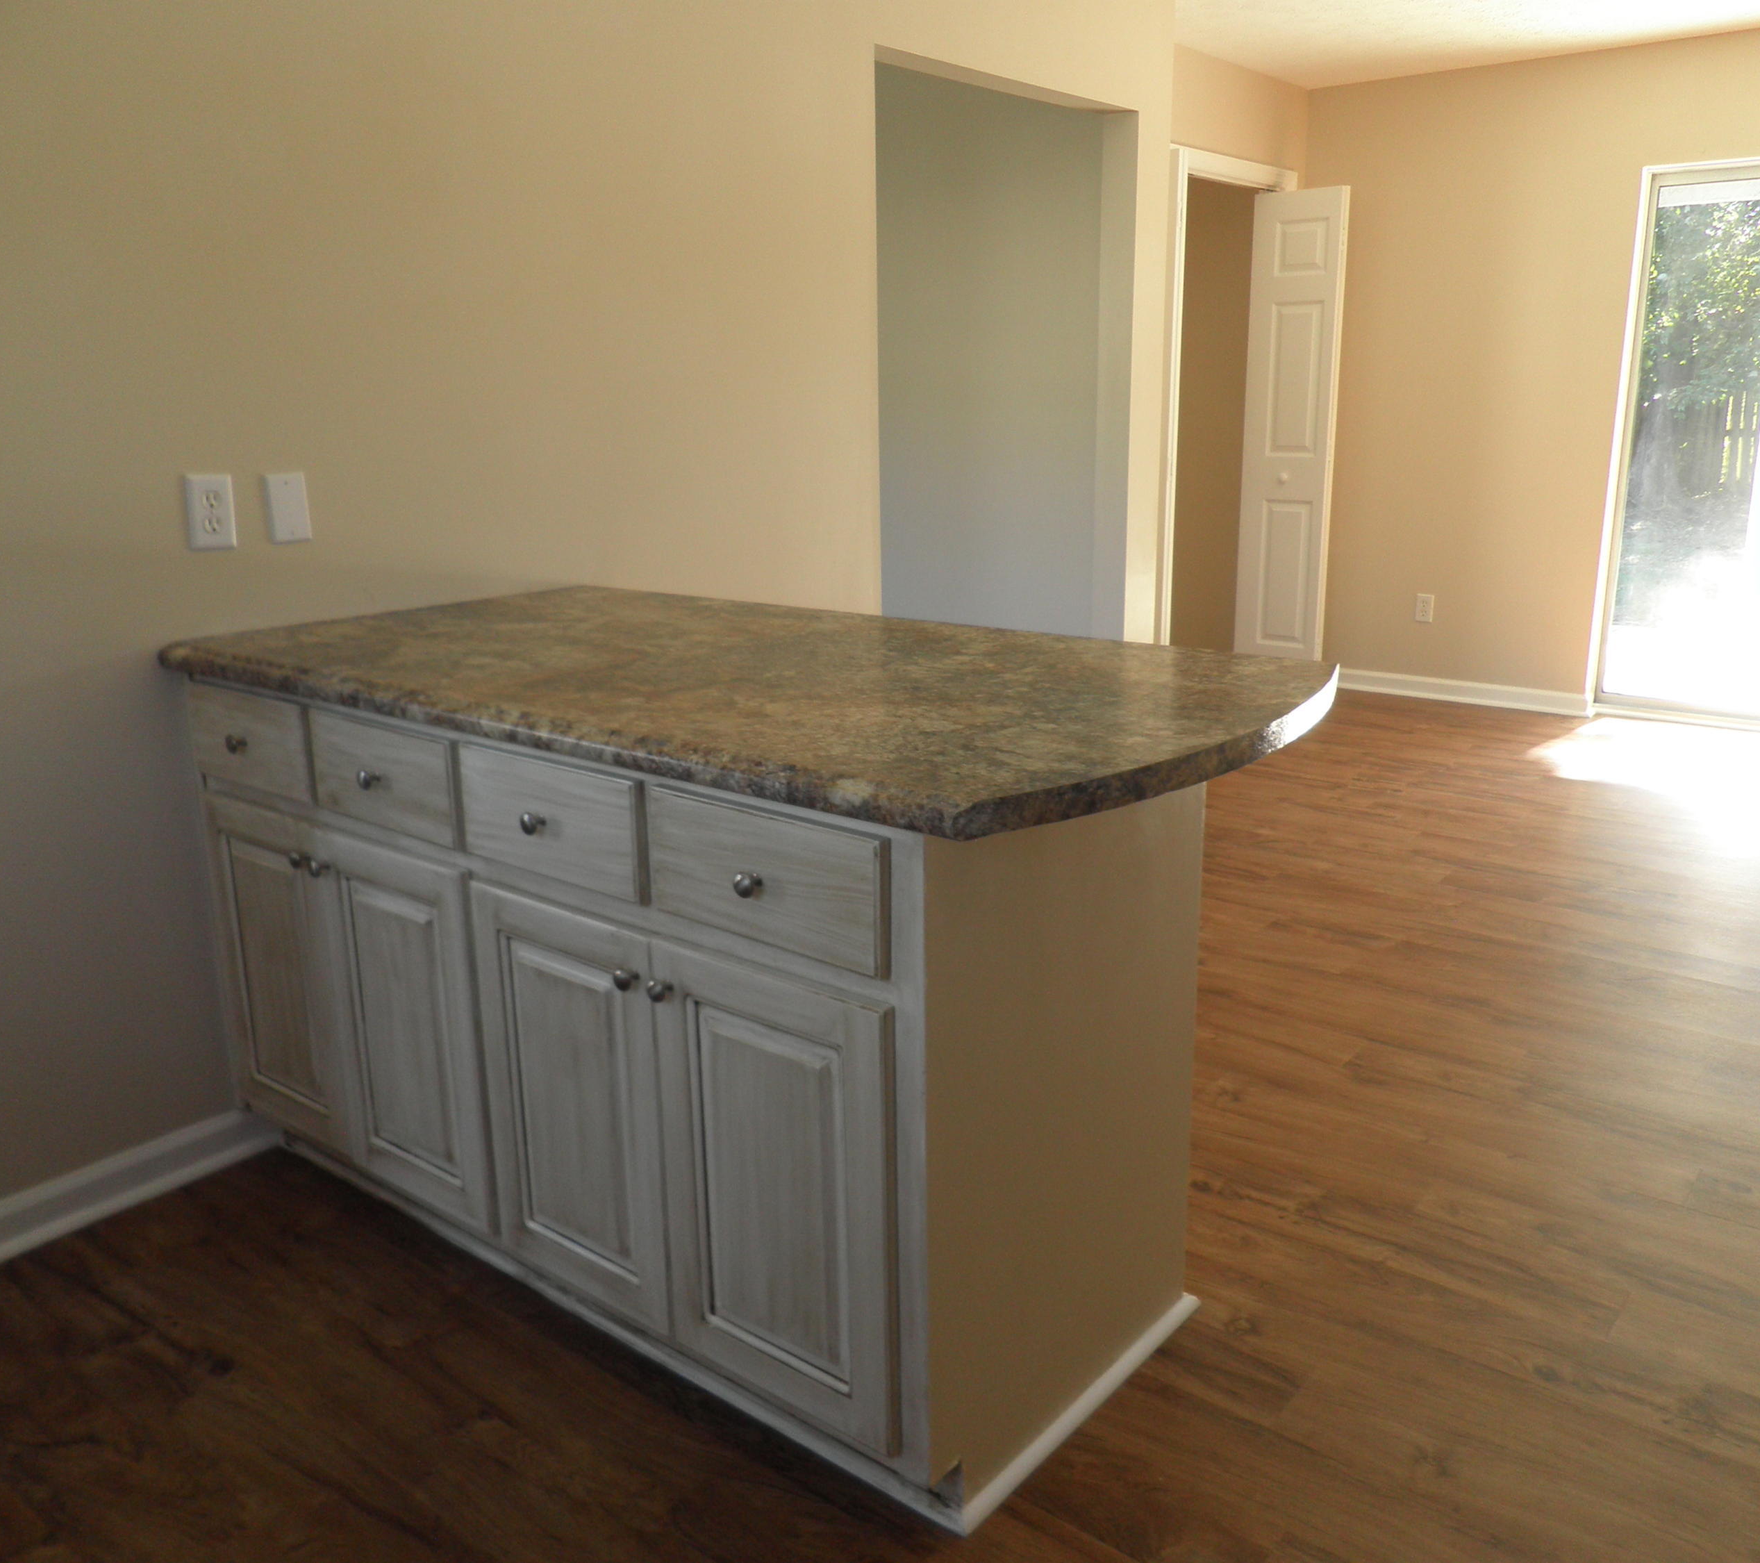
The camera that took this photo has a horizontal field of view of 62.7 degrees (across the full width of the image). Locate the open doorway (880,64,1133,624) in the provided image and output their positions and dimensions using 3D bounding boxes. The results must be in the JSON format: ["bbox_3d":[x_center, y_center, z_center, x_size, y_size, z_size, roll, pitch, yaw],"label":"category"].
[{"bbox_3d":[0.345,-0.851,4.122,0.126,2.077,1.227,11,19,38],"label":"open doorway"}]

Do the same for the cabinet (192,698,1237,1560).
[{"bbox_3d":[-0.344,0.281,2.199,1.516,0.875,0.625,11,19,38],"label":"cabinet"}]

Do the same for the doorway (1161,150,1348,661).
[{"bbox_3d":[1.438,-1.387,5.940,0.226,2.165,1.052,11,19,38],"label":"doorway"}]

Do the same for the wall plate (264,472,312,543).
[{"bbox_3d":[-0.993,-0.460,2.432,0.008,0.115,0.071,11,19,38],"label":"wall plate"}]

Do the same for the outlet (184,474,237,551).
[{"bbox_3d":[-1.076,-0.434,2.332,0.010,0.115,0.071,11,19,38],"label":"outlet"}]

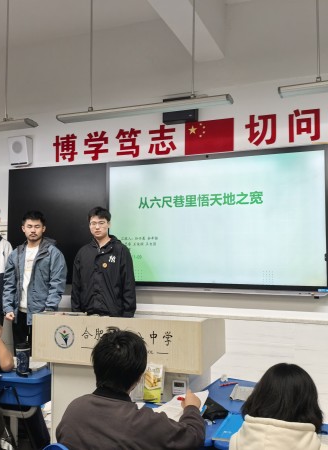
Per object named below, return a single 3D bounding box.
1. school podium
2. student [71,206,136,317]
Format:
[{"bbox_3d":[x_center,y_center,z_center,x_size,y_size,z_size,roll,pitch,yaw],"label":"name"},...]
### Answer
[{"bbox_3d":[-0.192,1.074,2.898,1.050,1.070,0.620,-1,-4,18],"label":"school podium"},{"bbox_3d":[-0.453,0.747,3.567,0.480,1.794,0.280,0,-3,5],"label":"student"}]

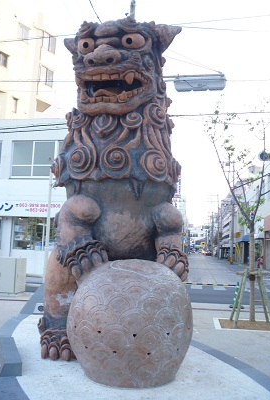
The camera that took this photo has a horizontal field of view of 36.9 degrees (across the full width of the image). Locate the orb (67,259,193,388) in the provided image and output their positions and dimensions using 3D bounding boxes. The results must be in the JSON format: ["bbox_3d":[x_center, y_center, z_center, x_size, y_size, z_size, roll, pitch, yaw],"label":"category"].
[{"bbox_3d":[-0.052,1.482,5.160,1.596,1.419,1.596,3,-6,0],"label":"orb"}]

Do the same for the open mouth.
[{"bbox_3d":[-0.333,-1.677,5.976,0.950,0.420,0.420,0,-7,23],"label":"open mouth"}]

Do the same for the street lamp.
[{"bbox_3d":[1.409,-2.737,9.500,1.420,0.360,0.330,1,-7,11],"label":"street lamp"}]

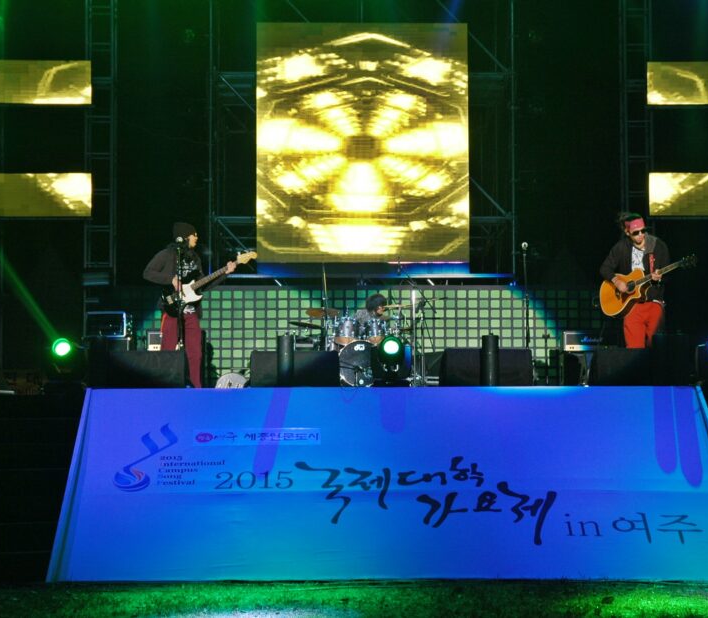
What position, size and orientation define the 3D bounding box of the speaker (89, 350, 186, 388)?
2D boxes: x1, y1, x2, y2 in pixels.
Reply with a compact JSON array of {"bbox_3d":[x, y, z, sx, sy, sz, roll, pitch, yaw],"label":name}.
[{"bbox_3d":[-2.057,0.602,17.000,0.880,0.410,0.550,0,-3,5],"label":"speaker"}]

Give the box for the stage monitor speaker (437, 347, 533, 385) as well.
[{"bbox_3d":[1.280,0.575,17.200,0.910,0.390,0.520,0,-3,0],"label":"stage monitor speaker"}]

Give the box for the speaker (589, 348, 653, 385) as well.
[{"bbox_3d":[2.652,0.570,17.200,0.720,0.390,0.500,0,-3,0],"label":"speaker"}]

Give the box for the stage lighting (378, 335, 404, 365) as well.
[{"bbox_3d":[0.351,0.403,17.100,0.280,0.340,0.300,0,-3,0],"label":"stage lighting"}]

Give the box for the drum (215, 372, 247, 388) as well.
[{"bbox_3d":[-1.331,0.871,19.500,0.400,0.400,0.320,0,-3,0],"label":"drum"}]

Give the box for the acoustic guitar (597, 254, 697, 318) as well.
[{"bbox_3d":[2.931,-0.277,17.700,1.050,0.410,0.120,-23,-22,0],"label":"acoustic guitar"}]

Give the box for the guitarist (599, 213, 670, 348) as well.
[{"bbox_3d":[2.767,-0.056,17.500,0.700,1.790,0.500,0,-3,-4],"label":"guitarist"}]

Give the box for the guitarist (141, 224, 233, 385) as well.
[{"bbox_3d":[-1.672,-0.005,18.100,0.780,1.760,0.600,2,-4,-28],"label":"guitarist"}]

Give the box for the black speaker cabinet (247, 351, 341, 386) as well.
[{"bbox_3d":[-0.568,0.602,17.000,0.860,0.410,0.550,0,-3,0],"label":"black speaker cabinet"}]

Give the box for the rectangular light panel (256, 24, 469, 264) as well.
[{"bbox_3d":[0.117,-2.156,23.200,2.780,3.130,0.200,0,-3,0],"label":"rectangular light panel"}]

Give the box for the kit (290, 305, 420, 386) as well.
[{"bbox_3d":[-0.006,0.459,21.800,1.650,1.080,1.350,0,-3,0],"label":"kit"}]

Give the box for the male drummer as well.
[{"bbox_3d":[0.232,0.457,22.300,0.580,1.220,0.750,0,-3,-8],"label":"male drummer"}]

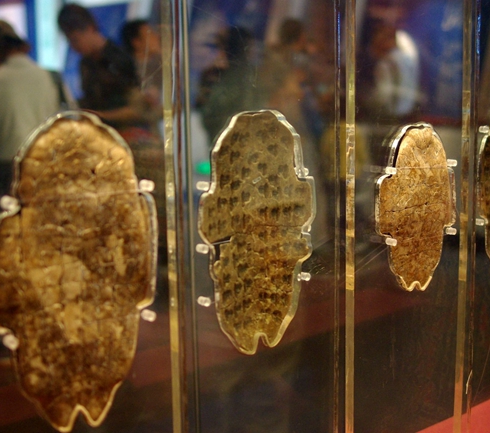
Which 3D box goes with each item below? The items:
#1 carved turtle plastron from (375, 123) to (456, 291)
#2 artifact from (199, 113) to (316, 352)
[{"bbox_3d":[0.223,-0.010,1.073,0.145,0.216,0.018,-8,11,-38],"label":"carved turtle plastron"},{"bbox_3d":[0.018,0.022,0.937,0.161,0.277,0.018,-8,11,-38],"label":"artifact"}]

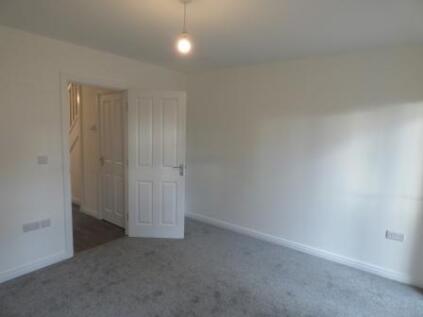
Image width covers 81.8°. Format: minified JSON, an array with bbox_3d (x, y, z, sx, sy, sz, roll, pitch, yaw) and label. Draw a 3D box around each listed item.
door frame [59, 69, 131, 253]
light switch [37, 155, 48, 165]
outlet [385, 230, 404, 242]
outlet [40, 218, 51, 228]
[{"bbox_3d":[-1.362,0.071,3.006,0.130,2.040,0.890,7,9,36],"label":"door frame"},{"bbox_3d":[-1.688,0.021,2.454,0.012,0.087,0.087,7,9,36],"label":"light switch"},{"bbox_3d":[1.865,0.796,2.485,0.147,0.087,0.012,7,9,36],"label":"outlet"},{"bbox_3d":[-1.711,0.680,2.533,0.012,0.087,0.087,7,9,36],"label":"outlet"}]

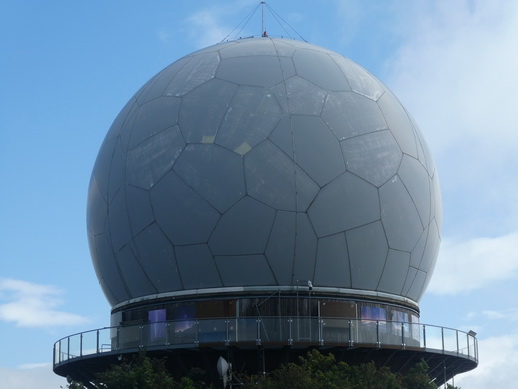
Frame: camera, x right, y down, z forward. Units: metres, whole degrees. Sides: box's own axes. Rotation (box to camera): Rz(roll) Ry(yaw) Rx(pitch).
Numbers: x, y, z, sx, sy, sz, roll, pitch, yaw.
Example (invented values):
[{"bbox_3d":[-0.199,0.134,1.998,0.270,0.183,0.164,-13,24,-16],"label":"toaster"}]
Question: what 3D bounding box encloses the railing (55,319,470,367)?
[{"bbox_3d":[0.342,8.232,73.233,20.987,1.150,20.987,-1,-13,0],"label":"railing"}]

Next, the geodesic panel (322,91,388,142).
[{"bbox_3d":[4.493,-3.660,68.677,3.838,3.037,0.277,7,-36,-30],"label":"geodesic panel"}]

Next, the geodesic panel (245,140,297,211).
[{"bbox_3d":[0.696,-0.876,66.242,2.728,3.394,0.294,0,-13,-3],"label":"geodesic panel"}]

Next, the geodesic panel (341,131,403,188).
[{"bbox_3d":[5.402,-1.779,68.219,3.863,3.170,0.253,9,-24,-35],"label":"geodesic panel"}]

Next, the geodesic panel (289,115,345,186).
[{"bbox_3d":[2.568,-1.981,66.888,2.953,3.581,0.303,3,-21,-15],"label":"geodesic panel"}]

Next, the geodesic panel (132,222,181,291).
[{"bbox_3d":[-4.716,2.931,67.736,2.331,3.296,0.235,-10,6,36],"label":"geodesic panel"}]

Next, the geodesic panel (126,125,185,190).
[{"bbox_3d":[-4.866,-1.659,68.137,3.615,3.157,0.247,-10,-24,34],"label":"geodesic panel"}]

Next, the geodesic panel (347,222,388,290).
[{"bbox_3d":[4.876,2.751,67.492,2.668,3.295,0.273,8,7,-33],"label":"geodesic panel"}]

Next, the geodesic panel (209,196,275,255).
[{"bbox_3d":[-0.762,1.391,66.049,3.200,2.672,0.234,-2,2,7],"label":"geodesic panel"}]

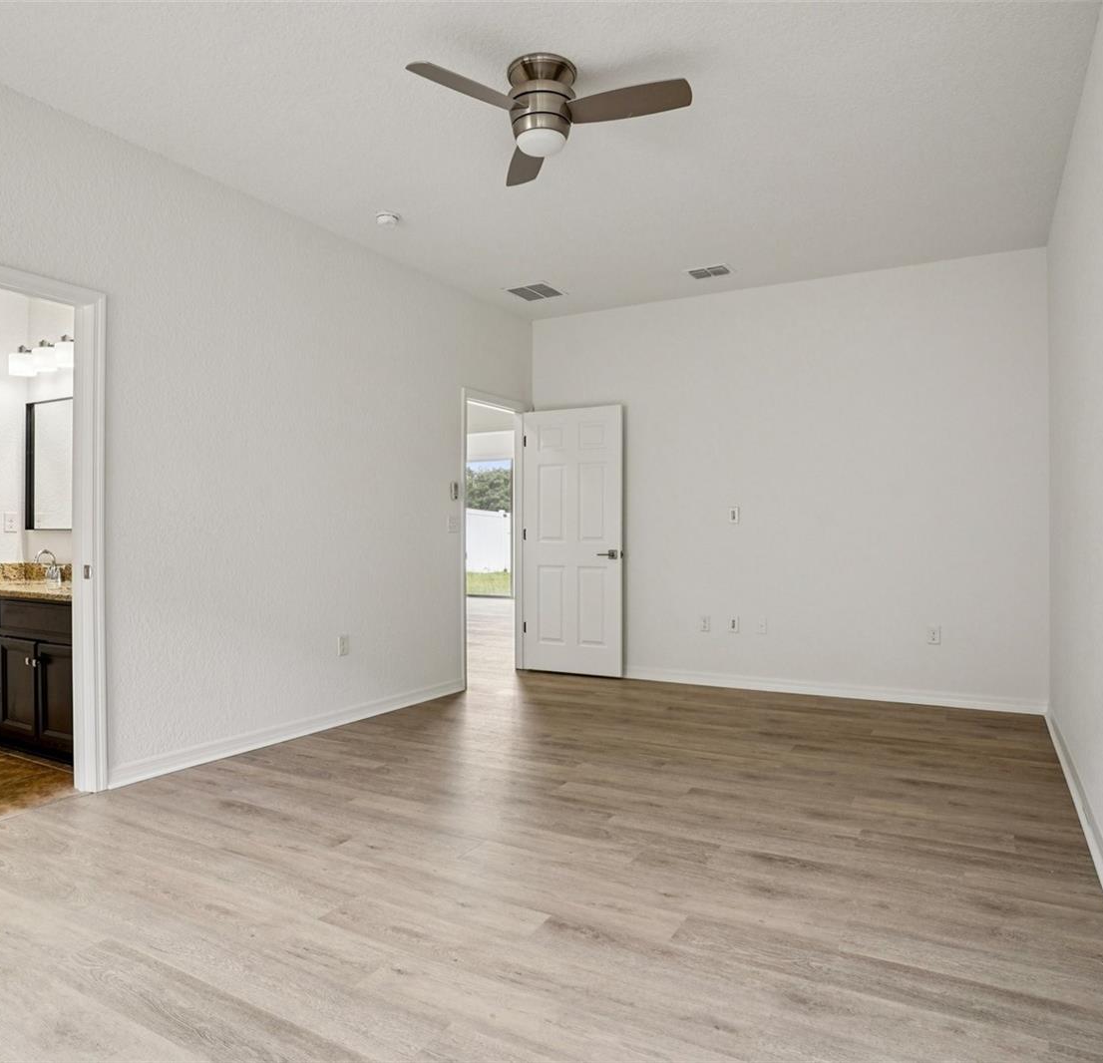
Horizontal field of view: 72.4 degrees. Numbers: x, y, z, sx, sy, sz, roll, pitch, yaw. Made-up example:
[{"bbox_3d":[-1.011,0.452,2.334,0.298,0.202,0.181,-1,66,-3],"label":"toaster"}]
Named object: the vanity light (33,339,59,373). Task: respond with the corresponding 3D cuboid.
[{"bbox_3d":[-2.778,-0.965,4.137,0.125,0.165,0.130,0,-1,31],"label":"vanity light"}]

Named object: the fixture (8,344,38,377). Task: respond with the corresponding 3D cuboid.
[{"bbox_3d":[-2.992,-0.964,4.266,0.125,0.165,0.130,0,-1,31],"label":"fixture"}]

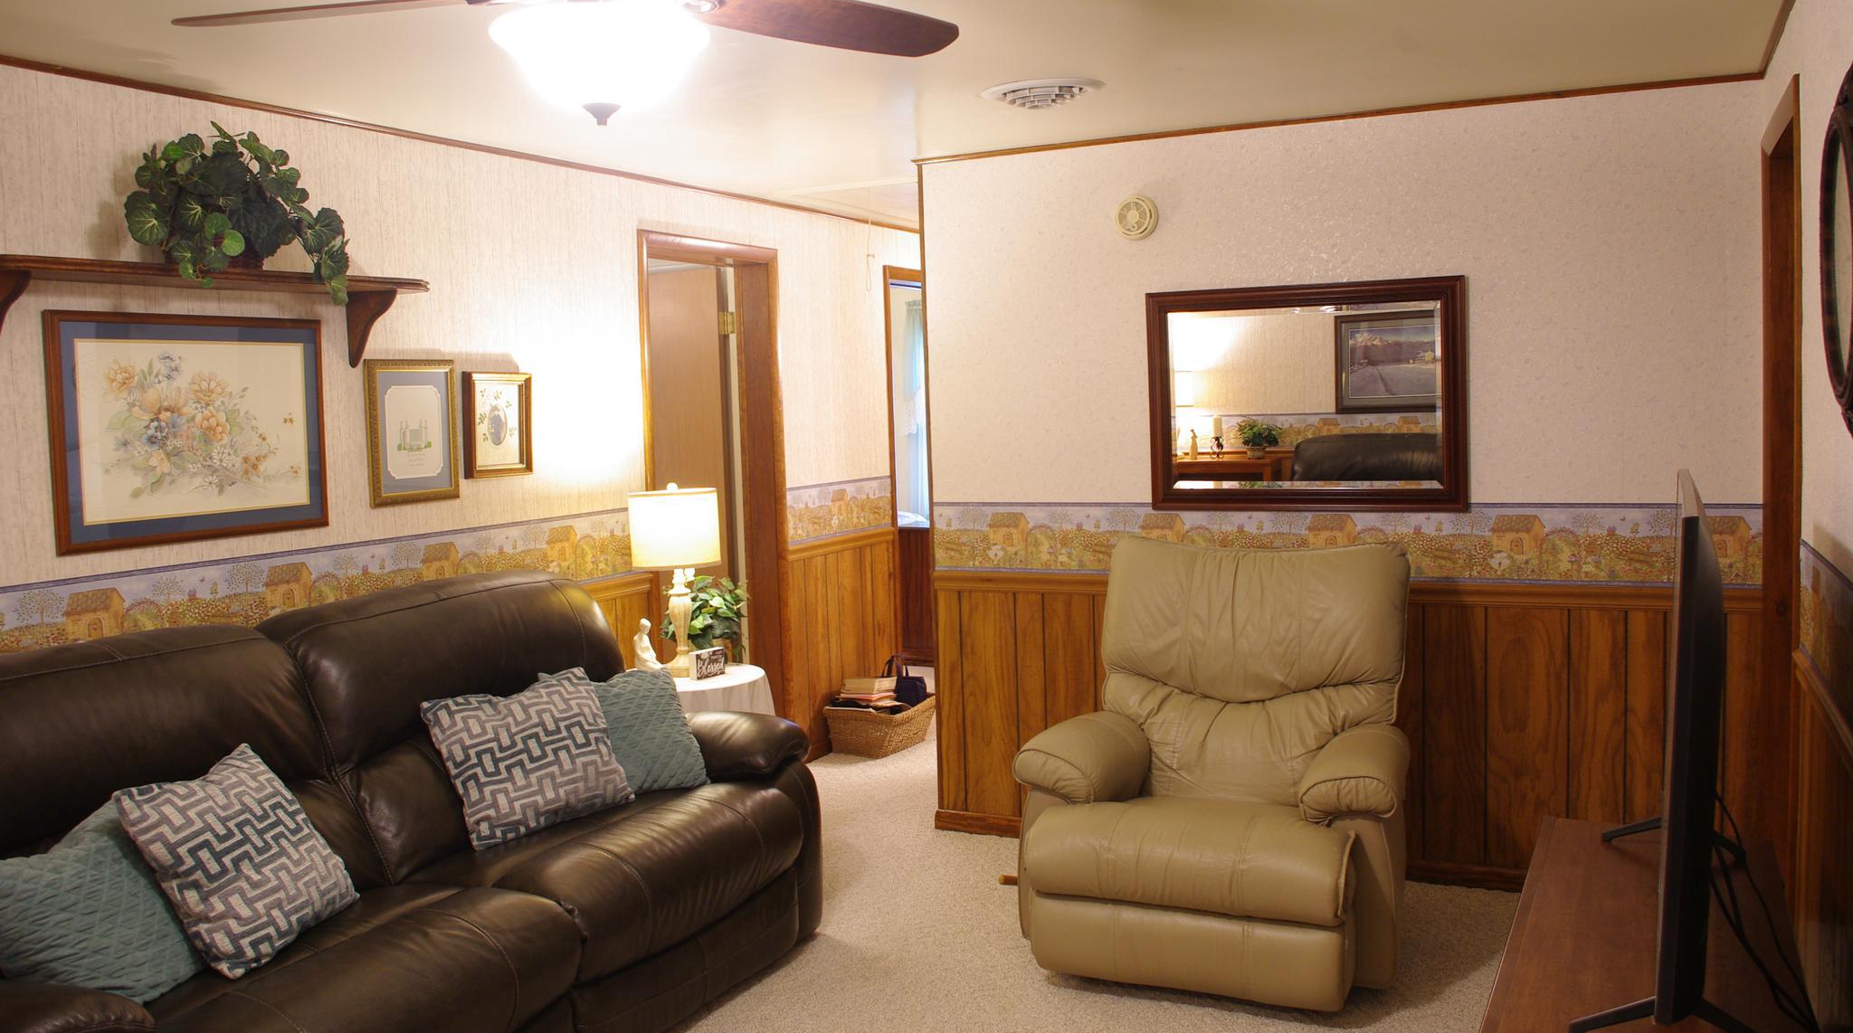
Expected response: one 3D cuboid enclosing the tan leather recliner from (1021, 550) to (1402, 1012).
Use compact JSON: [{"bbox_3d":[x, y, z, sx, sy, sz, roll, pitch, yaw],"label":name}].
[{"bbox_3d":[0.774,0.643,3.703,0.950,1.060,0.910,0,5,25],"label":"tan leather recliner"}]

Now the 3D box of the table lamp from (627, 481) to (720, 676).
[{"bbox_3d":[-0.820,0.205,4.556,0.300,0.635,0.300,-2,5,0],"label":"table lamp"}]

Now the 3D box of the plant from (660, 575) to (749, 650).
[{"bbox_3d":[-0.736,0.348,4.653,0.280,0.310,0.290,-2,5,0],"label":"plant"}]

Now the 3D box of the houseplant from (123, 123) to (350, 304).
[{"bbox_3d":[-1.628,-0.719,3.307,0.320,0.410,0.560,0,5,28],"label":"houseplant"}]

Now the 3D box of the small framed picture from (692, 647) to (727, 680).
[{"bbox_3d":[-0.710,0.478,4.522,0.030,0.090,0.112,2,6,44],"label":"small framed picture"}]

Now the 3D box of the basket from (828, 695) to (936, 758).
[{"bbox_3d":[-0.176,0.913,6.094,0.340,0.200,0.440,0,5,28],"label":"basket"}]

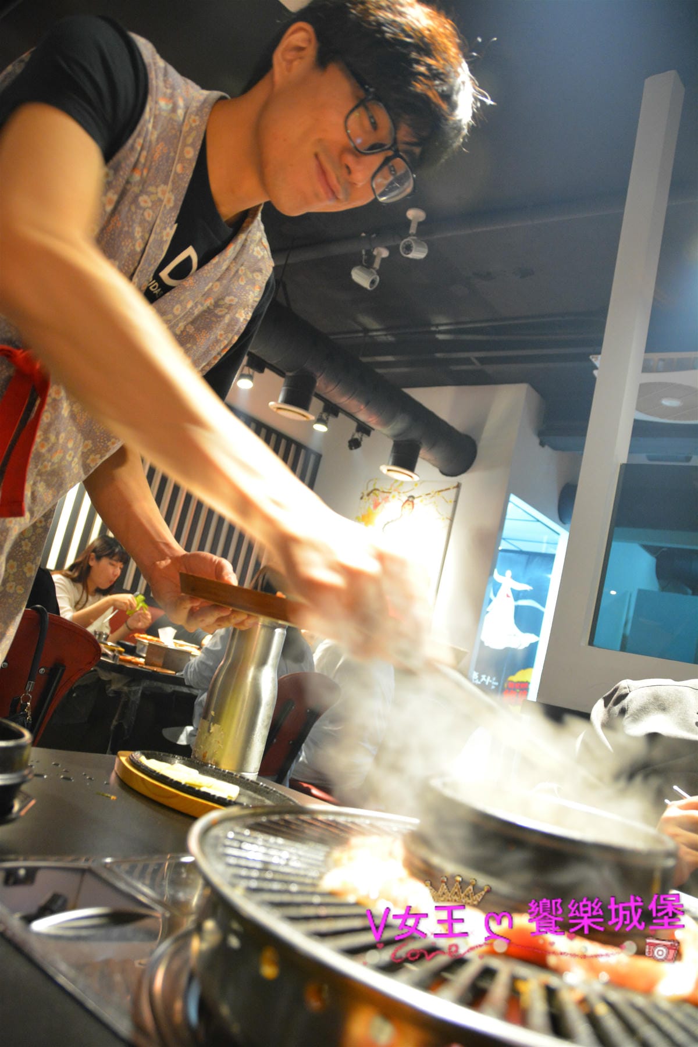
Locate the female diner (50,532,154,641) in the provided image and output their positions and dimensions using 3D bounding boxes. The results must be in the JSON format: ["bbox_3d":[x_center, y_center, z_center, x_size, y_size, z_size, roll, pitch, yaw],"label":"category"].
[{"bbox_3d":[-1.146,0.635,3.251,0.720,1.207,0.520,8,-11,30],"label":"female diner"}]

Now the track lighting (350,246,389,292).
[{"bbox_3d":[0.098,-1.197,3.700,0.130,0.178,0.080,10,-10,18],"label":"track lighting"}]

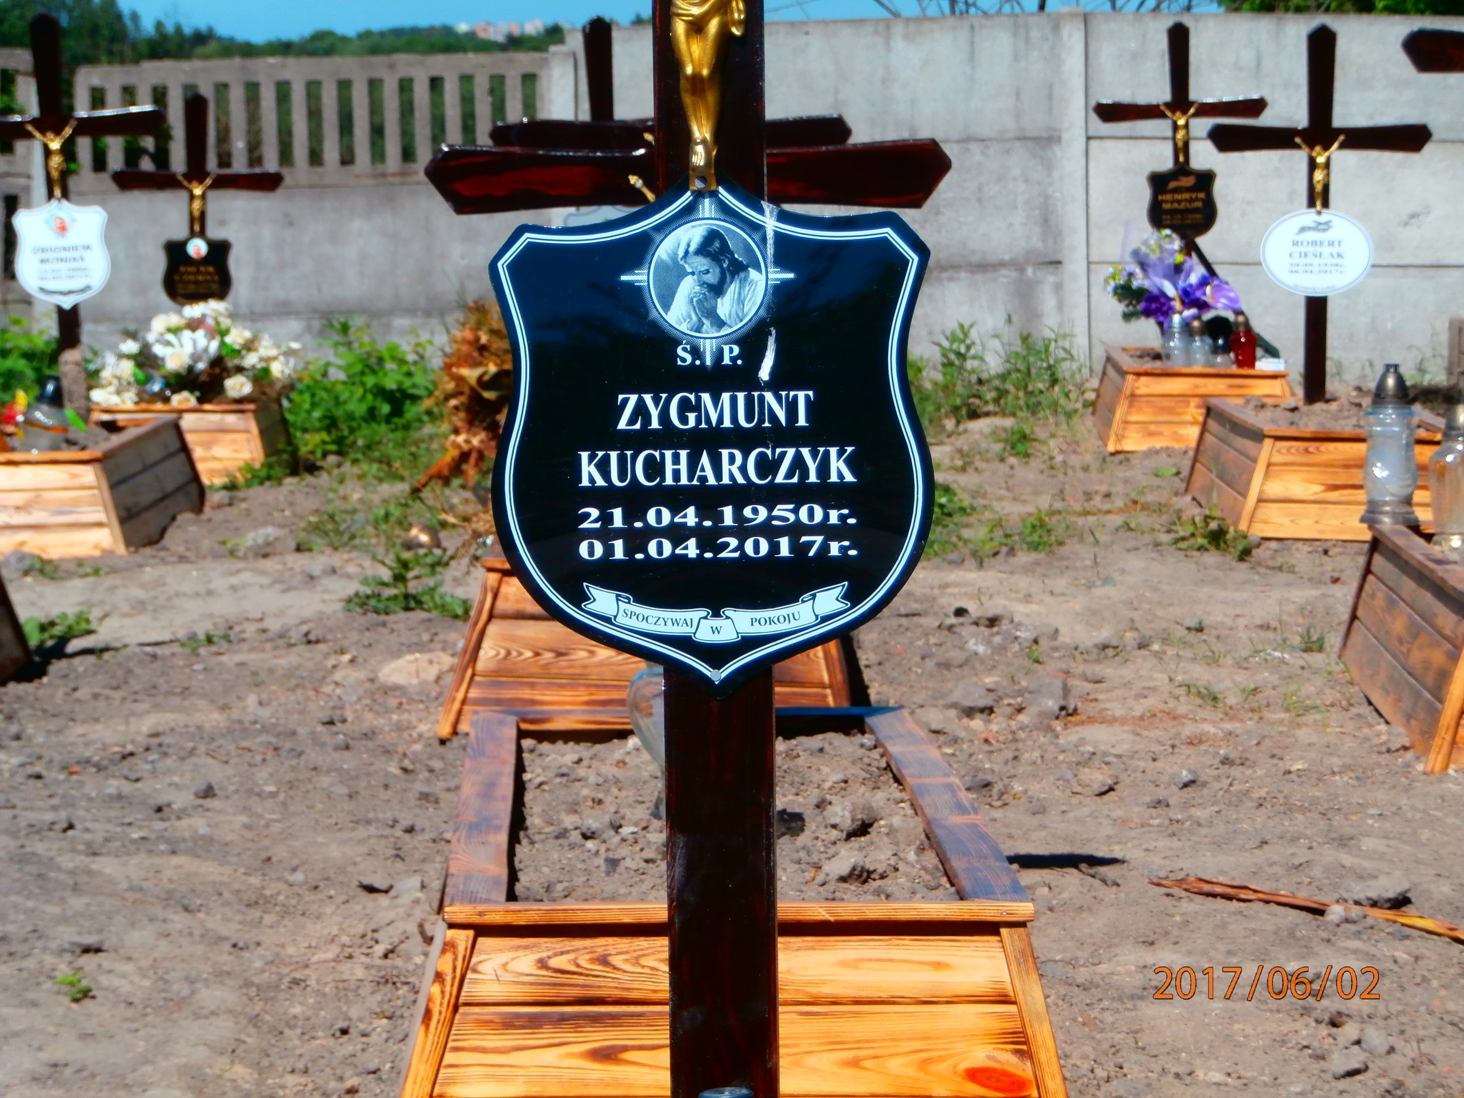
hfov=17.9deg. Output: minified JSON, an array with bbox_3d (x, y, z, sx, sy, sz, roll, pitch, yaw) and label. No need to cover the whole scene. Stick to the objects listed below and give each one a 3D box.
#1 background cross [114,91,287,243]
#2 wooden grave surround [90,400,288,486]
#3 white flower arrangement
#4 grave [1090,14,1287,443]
[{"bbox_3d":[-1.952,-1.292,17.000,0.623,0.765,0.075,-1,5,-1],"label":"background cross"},{"bbox_3d":[-1.876,-0.405,16.274,0.645,0.280,1.650,-1,5,-1],"label":"wooden grave surround"},{"bbox_3d":[-1.849,-0.675,16.000,0.730,0.370,0.500,-1,5,-1],"label":"white flower arrangement"},{"bbox_3d":[1.590,-1.113,16.120,0.660,1.453,1.640,-1,5,2],"label":"grave"}]

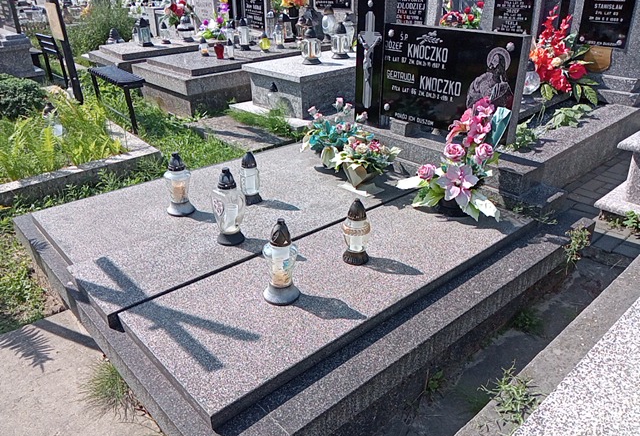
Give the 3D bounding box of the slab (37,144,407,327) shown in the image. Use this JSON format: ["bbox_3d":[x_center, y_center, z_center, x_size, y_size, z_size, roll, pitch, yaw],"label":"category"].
[{"bbox_3d":[-0.427,-0.083,2.795,1.823,0.057,1.075,-22,34,-36],"label":"slab"}]

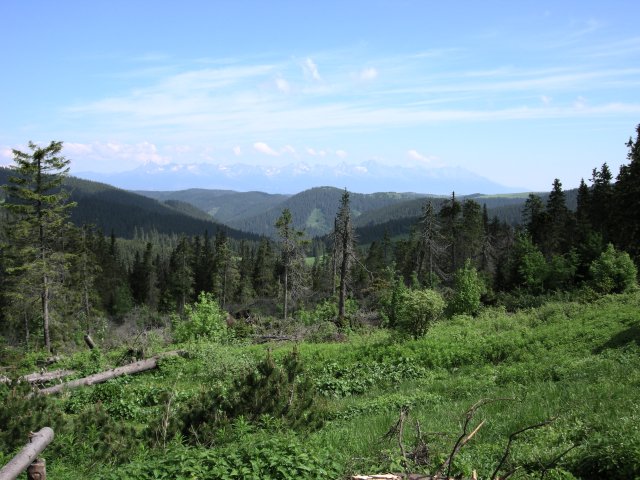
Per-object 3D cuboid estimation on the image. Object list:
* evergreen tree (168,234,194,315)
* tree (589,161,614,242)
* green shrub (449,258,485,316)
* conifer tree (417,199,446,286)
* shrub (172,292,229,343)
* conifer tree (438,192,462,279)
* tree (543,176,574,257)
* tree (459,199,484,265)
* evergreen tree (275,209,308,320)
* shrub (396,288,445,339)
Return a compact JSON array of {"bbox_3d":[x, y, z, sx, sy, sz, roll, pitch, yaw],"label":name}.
[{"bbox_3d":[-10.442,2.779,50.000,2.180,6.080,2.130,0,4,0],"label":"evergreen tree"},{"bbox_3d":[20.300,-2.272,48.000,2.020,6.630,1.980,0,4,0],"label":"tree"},{"bbox_3d":[7.483,2.452,34.000,1.840,3.010,1.800,0,4,0],"label":"green shrub"},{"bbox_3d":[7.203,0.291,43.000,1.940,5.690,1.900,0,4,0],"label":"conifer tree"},{"bbox_3d":[-5.566,3.610,31.000,2.610,2.330,2.560,0,4,0],"label":"shrub"},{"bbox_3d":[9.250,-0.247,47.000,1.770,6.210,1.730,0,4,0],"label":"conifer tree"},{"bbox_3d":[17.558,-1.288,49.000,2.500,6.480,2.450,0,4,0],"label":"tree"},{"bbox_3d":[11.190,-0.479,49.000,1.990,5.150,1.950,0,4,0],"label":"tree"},{"bbox_3d":[-1.841,1.615,43.000,2.200,7.300,2.150,0,4,0],"label":"evergreen tree"},{"bbox_3d":[4.530,3.335,30.000,2.160,2.300,2.120,0,4,0],"label":"shrub"}]

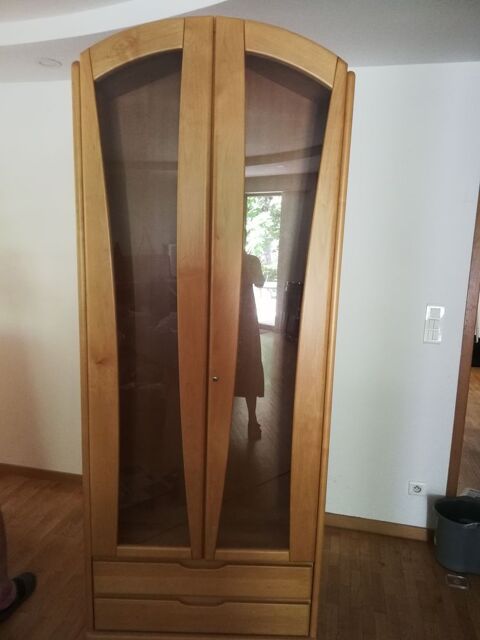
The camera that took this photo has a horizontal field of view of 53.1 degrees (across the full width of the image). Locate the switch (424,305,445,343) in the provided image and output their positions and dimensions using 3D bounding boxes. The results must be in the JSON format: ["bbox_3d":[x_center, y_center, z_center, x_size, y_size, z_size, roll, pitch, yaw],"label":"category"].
[{"bbox_3d":[0.950,0.021,2.345,0.082,0.182,0.016,4,10,12],"label":"switch"}]

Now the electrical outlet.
[{"bbox_3d":[0.923,0.881,2.498,0.081,0.080,0.016,4,10,12],"label":"electrical outlet"}]

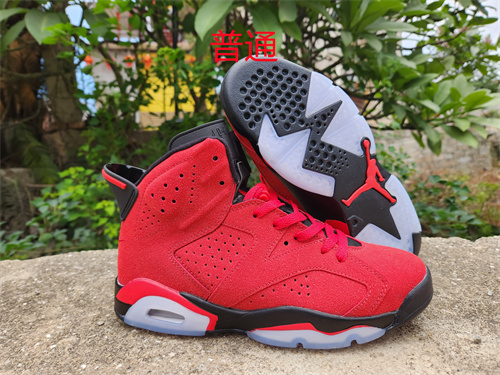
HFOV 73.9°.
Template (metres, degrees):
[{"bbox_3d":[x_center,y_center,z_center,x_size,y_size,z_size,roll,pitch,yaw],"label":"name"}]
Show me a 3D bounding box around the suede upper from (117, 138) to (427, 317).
[{"bbox_3d":[0.014,0.026,0.310,0.280,0.150,0.102,0,9,5],"label":"suede upper"}]

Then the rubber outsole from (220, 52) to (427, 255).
[{"bbox_3d":[0.076,-0.027,0.455,0.112,0.308,0.187,-43,12,-8],"label":"rubber outsole"}]

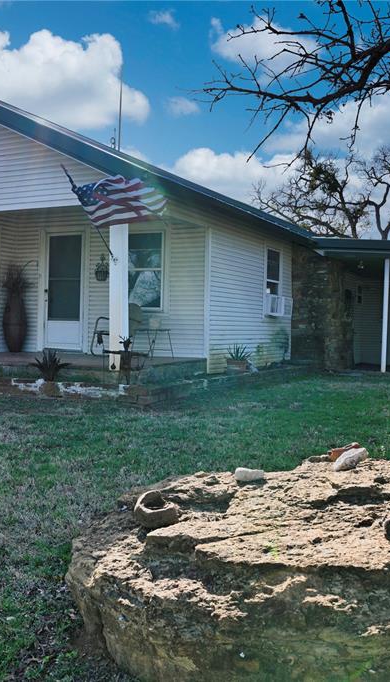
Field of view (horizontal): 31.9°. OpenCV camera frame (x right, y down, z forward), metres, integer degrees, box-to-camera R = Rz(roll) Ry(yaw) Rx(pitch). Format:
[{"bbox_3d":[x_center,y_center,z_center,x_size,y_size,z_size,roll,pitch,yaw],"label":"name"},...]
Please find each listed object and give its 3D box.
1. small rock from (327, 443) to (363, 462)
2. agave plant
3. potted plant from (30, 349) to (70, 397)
[{"bbox_3d":[0.811,0.605,3.700,0.180,0.090,0.140,1,1,13],"label":"small rock"},{"bbox_3d":[-1.673,0.284,7.900,0.470,0.390,0.470,1,1,0],"label":"agave plant"},{"bbox_3d":[-1.679,0.365,7.900,0.450,0.530,0.450,1,1,0],"label":"potted plant"}]

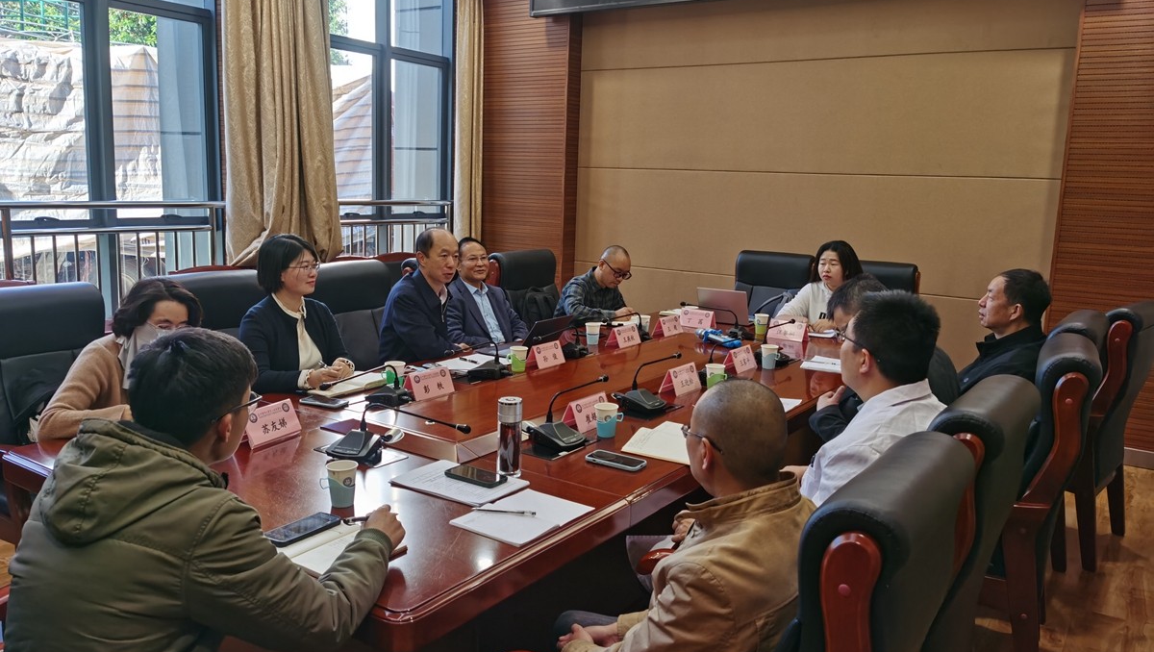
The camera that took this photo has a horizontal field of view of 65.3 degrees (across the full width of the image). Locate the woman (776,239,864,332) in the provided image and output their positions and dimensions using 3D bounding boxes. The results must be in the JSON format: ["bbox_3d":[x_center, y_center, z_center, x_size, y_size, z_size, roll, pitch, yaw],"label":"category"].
[{"bbox_3d":[1.469,0.131,5.277,0.480,1.250,0.650,10,12,41],"label":"woman"}]

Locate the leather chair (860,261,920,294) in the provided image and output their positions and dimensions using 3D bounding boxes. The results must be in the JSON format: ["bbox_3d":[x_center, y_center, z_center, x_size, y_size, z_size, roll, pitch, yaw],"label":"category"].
[{"bbox_3d":[1.646,0.182,5.496,0.640,1.110,0.750,8,11,32],"label":"leather chair"}]

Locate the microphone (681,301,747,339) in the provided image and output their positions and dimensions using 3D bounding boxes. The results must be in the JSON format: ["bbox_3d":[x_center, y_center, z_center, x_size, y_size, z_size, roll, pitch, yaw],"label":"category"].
[{"bbox_3d":[0.762,-0.032,4.864,0.420,0.140,0.130,10,12,42],"label":"microphone"}]

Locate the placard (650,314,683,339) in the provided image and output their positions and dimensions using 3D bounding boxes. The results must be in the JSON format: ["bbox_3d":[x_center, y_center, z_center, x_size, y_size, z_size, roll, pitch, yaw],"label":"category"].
[{"bbox_3d":[0.481,0.004,4.727,0.080,0.096,0.195,8,11,34],"label":"placard"}]

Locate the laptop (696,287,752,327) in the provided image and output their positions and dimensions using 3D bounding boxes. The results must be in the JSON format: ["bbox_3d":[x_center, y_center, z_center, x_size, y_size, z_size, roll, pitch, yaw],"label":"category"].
[{"bbox_3d":[0.899,-0.123,5.295,0.310,0.207,0.290,7,10,29],"label":"laptop"}]

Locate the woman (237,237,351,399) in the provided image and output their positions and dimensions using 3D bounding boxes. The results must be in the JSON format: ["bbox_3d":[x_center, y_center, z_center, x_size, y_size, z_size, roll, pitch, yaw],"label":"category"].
[{"bbox_3d":[-1.076,0.290,3.675,0.640,1.280,0.480,7,11,31],"label":"woman"}]

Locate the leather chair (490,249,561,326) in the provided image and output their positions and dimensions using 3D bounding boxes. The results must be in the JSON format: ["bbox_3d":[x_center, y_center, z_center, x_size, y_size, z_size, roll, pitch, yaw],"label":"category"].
[{"bbox_3d":[-0.089,0.103,5.575,0.720,1.110,0.650,8,11,34],"label":"leather chair"}]

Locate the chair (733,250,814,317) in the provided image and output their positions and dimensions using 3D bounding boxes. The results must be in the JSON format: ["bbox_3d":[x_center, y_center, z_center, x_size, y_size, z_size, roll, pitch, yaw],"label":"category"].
[{"bbox_3d":[1.167,0.091,5.964,0.640,1.110,0.750,8,11,34],"label":"chair"}]

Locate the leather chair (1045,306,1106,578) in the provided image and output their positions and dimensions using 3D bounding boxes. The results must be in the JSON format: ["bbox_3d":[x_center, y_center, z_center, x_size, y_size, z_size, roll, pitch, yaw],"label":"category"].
[{"bbox_3d":[1.625,0.478,3.589,0.720,1.110,0.650,8,11,34],"label":"leather chair"}]

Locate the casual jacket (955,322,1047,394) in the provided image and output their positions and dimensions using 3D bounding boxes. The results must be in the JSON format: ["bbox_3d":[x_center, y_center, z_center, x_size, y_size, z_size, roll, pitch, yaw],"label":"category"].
[{"bbox_3d":[1.619,0.249,3.568,0.480,0.620,0.540,8,11,34],"label":"casual jacket"}]

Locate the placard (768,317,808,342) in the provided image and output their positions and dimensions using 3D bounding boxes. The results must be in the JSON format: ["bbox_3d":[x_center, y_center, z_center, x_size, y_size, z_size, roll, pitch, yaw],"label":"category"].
[{"bbox_3d":[1.131,0.021,4.798,0.200,0.093,0.105,8,11,34],"label":"placard"}]

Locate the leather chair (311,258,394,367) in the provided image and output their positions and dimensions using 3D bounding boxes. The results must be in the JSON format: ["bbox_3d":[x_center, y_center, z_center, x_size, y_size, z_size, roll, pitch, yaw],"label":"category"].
[{"bbox_3d":[-0.858,0.276,4.345,0.750,1.110,0.640,7,10,30],"label":"leather chair"}]

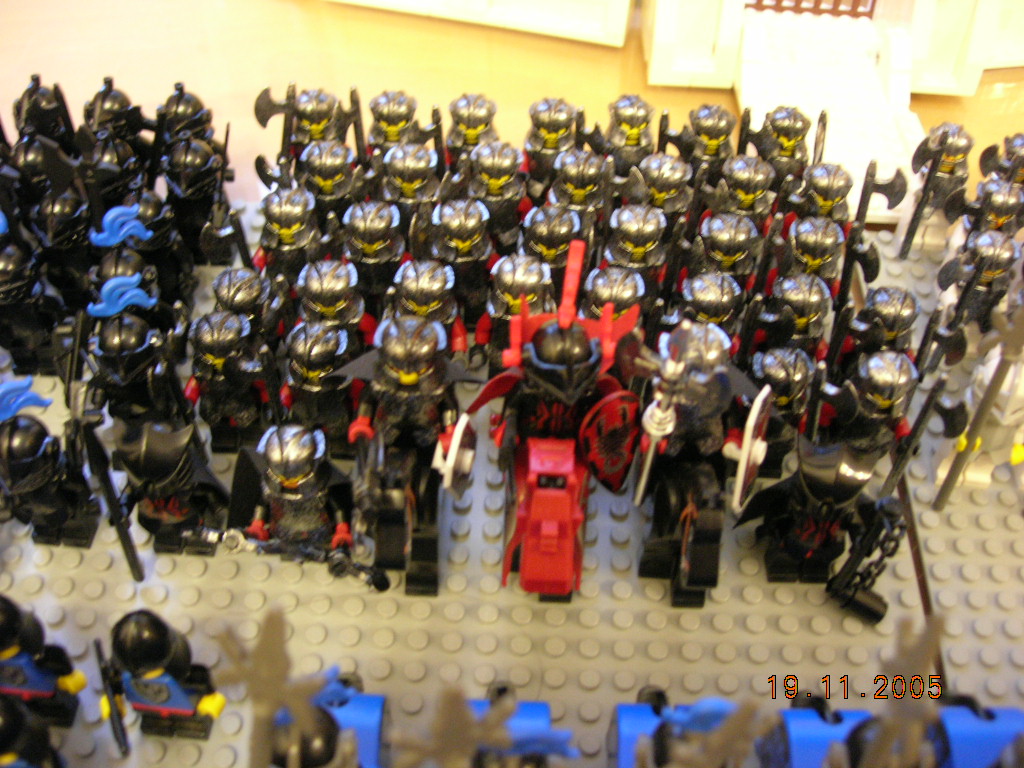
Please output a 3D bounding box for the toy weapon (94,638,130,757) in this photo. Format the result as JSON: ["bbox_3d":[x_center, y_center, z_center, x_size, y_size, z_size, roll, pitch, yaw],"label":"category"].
[{"bbox_3d":[-0.080,0.063,0.225,0.004,0.038,0.006,-12,37,-22],"label":"toy weapon"}]

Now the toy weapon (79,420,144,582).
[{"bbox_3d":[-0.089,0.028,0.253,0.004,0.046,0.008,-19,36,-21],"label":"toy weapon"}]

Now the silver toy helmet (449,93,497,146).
[{"bbox_3d":[-0.012,-0.079,0.334,0.014,0.014,0.014,3,49,0],"label":"silver toy helmet"}]

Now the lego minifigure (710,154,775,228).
[{"bbox_3d":[0.067,-0.048,0.334,0.023,0.042,0.014,3,48,1],"label":"lego minifigure"}]

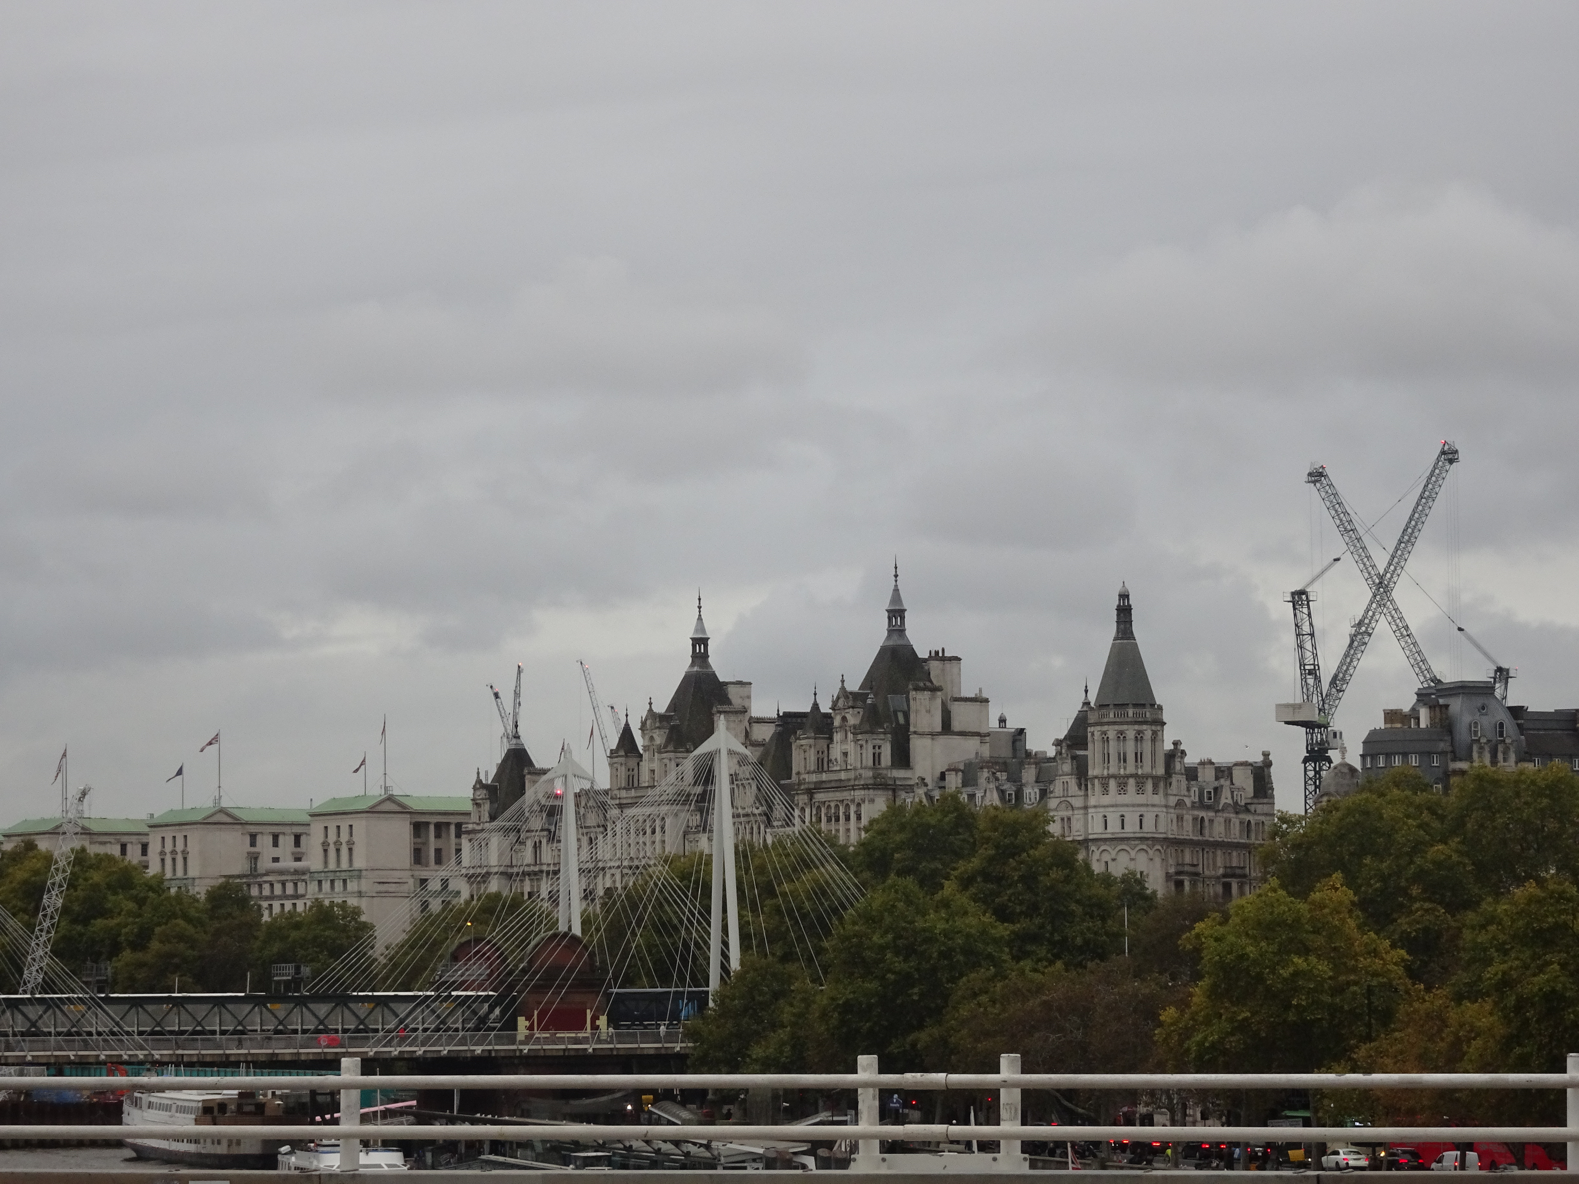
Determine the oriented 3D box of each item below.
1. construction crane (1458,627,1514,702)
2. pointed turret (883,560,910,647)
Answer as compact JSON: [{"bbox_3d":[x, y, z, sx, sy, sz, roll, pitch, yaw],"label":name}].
[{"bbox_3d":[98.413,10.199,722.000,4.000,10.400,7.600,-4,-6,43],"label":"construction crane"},{"bbox_3d":[11.905,1.234,568.000,2.750,9.800,2.750,2,-5,-27],"label":"pointed turret"}]

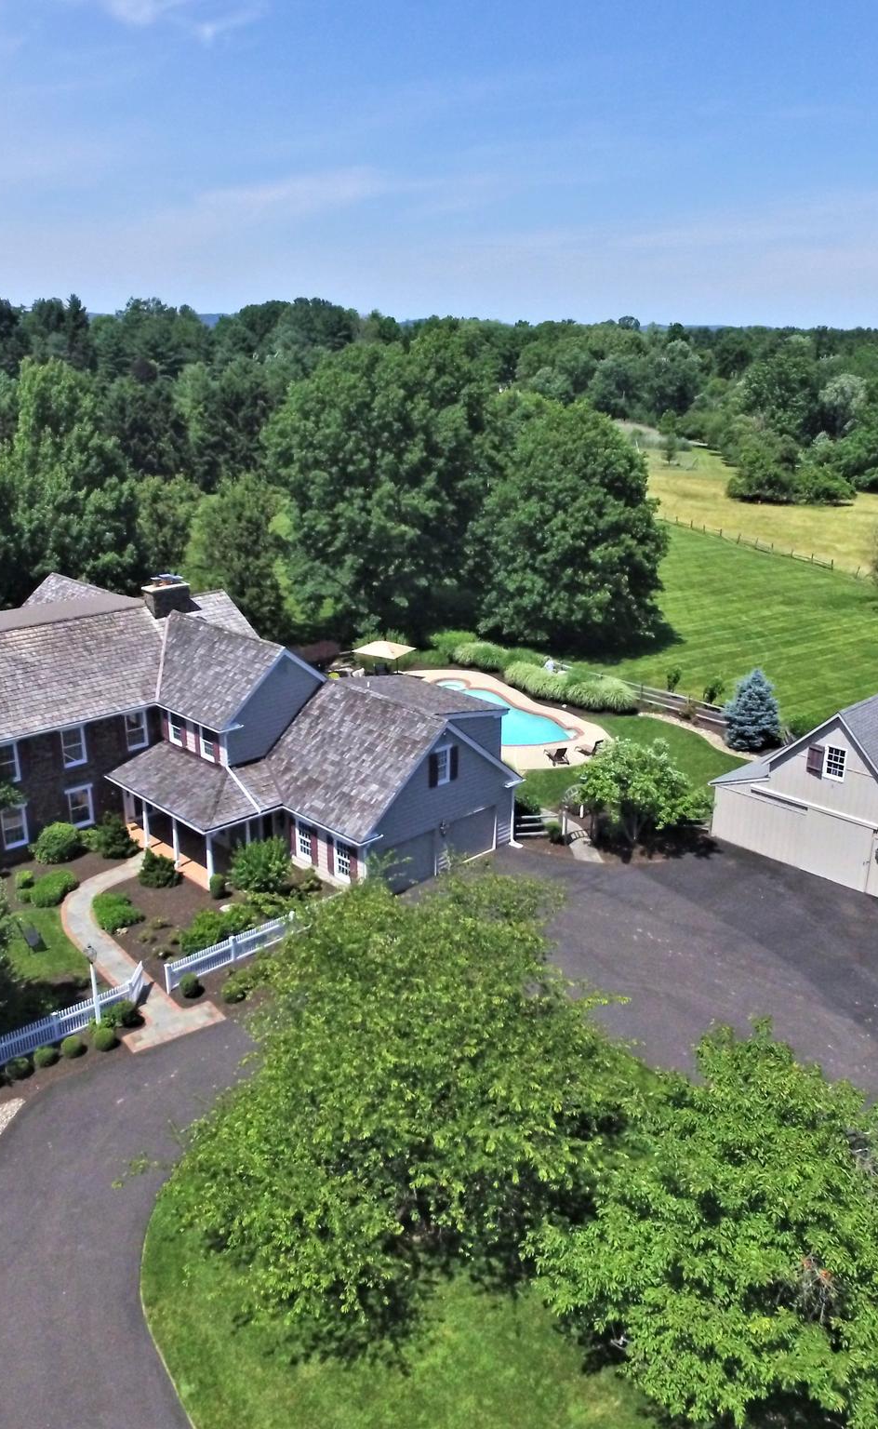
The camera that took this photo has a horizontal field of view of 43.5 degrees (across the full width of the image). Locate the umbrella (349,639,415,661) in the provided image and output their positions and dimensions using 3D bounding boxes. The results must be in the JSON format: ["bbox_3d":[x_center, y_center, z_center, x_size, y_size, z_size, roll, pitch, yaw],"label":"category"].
[{"bbox_3d":[-3.513,-3.340,71.189,3.070,2.800,3.070,12,22,28],"label":"umbrella"}]

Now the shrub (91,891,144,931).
[{"bbox_3d":[-12.064,7.252,41.174,1.900,1.150,1.800,0,19,0],"label":"shrub"}]

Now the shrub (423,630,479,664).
[{"bbox_3d":[0.892,-4.865,77.121,3.759,1.978,2.819,1,19,0],"label":"shrub"}]

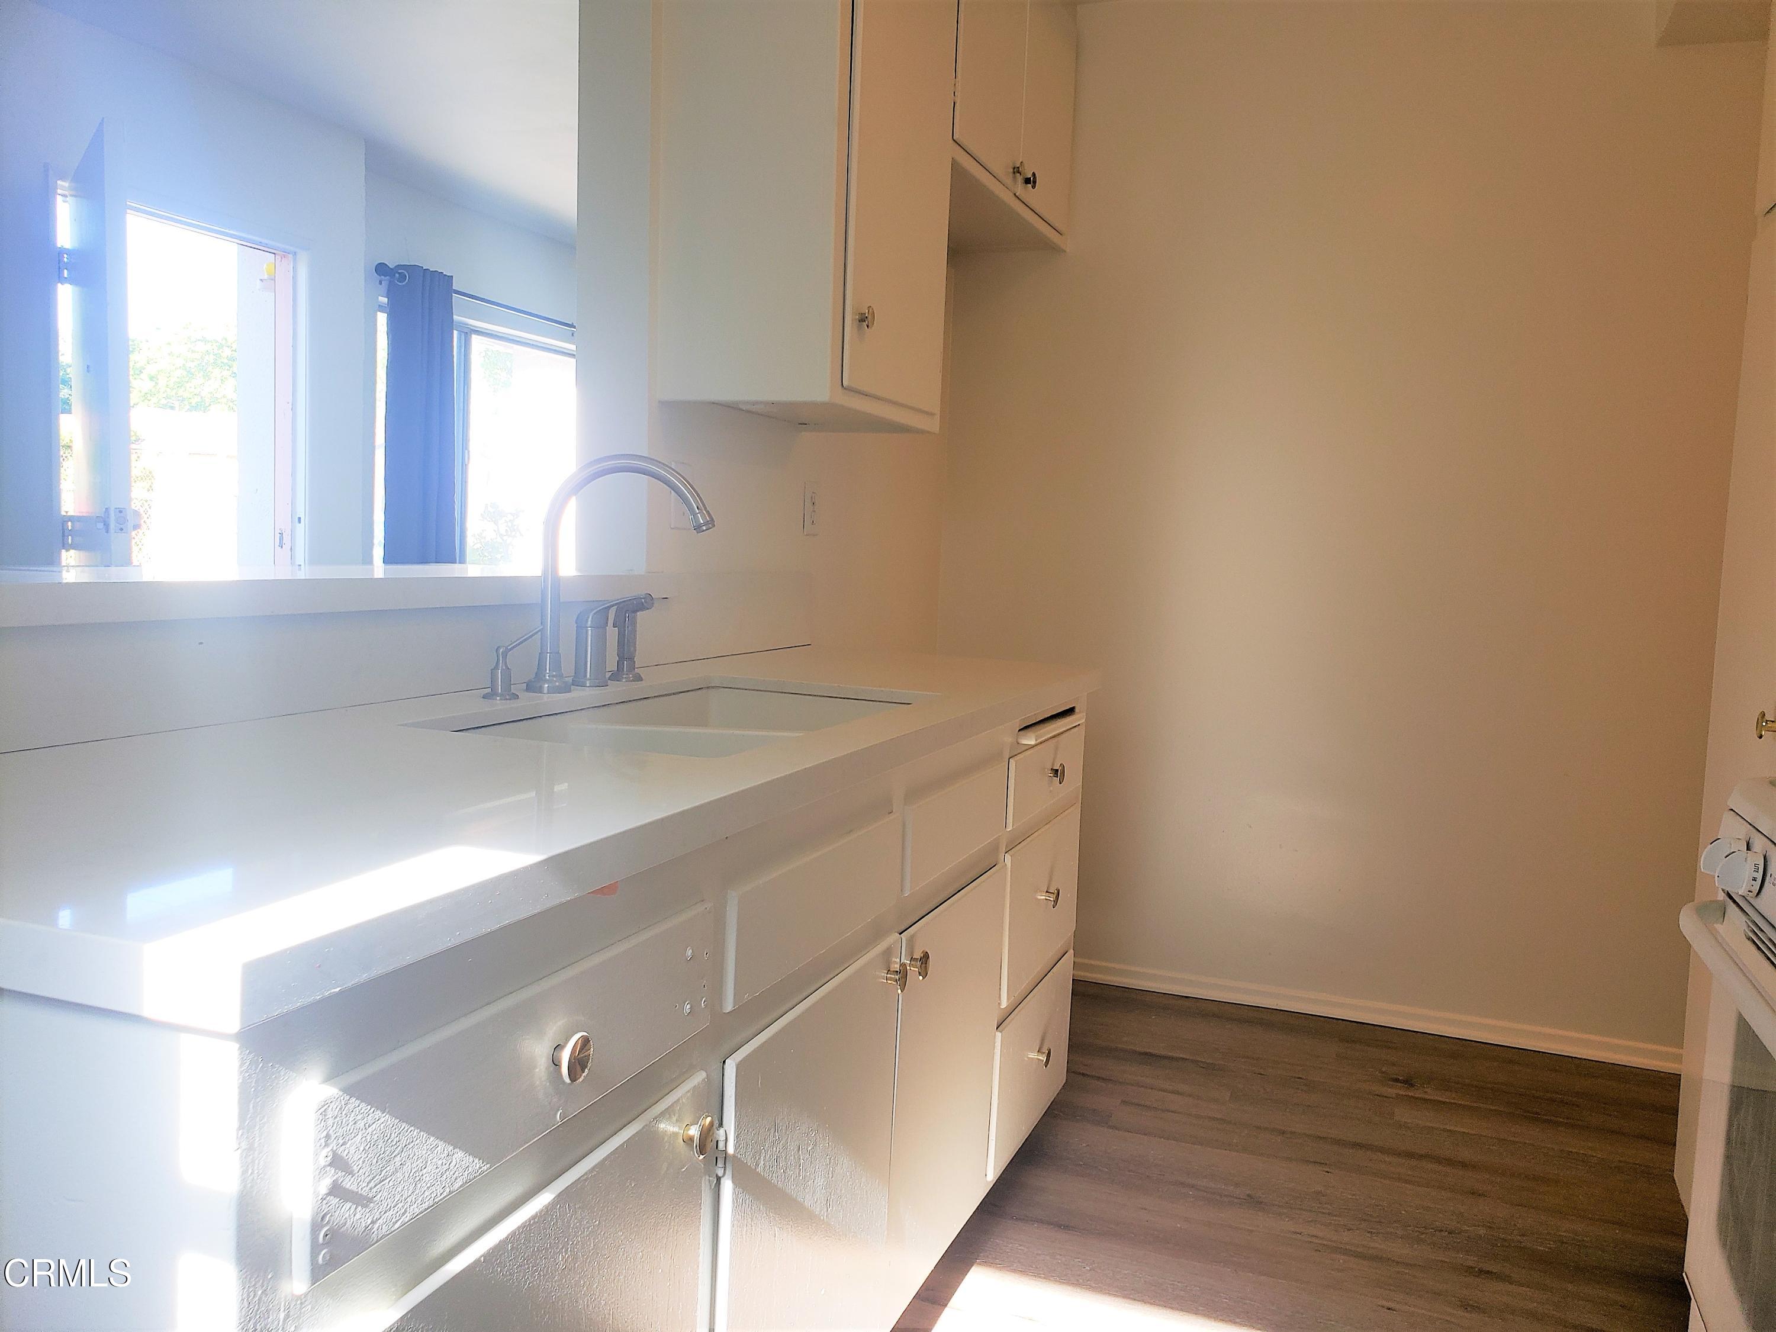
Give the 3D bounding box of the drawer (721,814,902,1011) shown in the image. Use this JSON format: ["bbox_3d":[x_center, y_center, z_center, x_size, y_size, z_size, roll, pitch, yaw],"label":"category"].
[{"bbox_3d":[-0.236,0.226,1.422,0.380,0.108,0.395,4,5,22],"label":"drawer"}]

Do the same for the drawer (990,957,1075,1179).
[{"bbox_3d":[0.052,0.630,2.267,0.420,0.234,0.447,4,5,22],"label":"drawer"}]

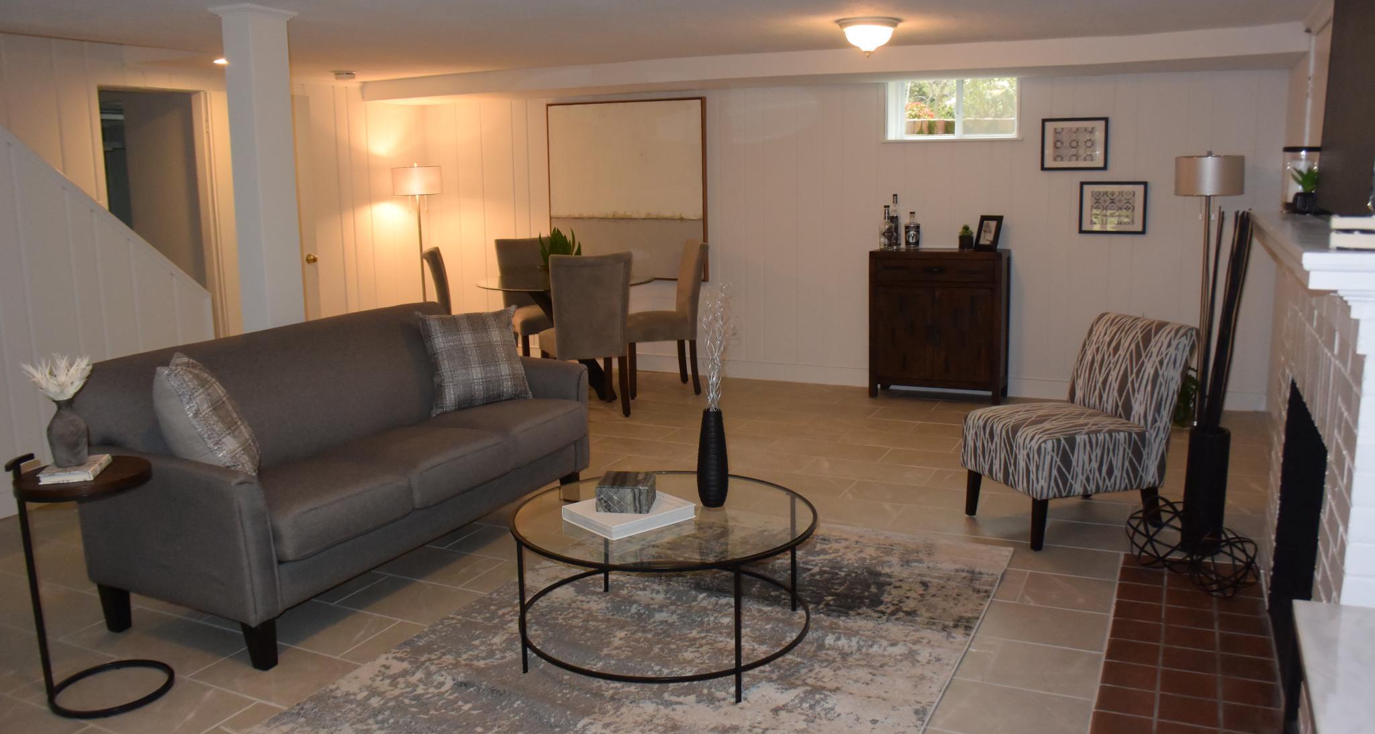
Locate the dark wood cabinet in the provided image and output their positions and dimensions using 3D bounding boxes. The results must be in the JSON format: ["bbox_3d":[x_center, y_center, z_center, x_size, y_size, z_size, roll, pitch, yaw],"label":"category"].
[{"bbox_3d":[1.603,-0.268,6.564,0.810,0.940,0.300,4,11,25],"label":"dark wood cabinet"}]

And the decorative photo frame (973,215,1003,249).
[{"bbox_3d":[1.942,-0.858,6.643,0.030,0.235,0.180,11,1,-43],"label":"decorative photo frame"}]

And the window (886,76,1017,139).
[{"bbox_3d":[1.754,-1.712,6.838,0.860,0.420,0.100,4,10,23],"label":"window"}]

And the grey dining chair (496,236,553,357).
[{"bbox_3d":[-1.052,-0.404,7.436,0.485,1.000,0.560,-5,11,-19],"label":"grey dining chair"}]

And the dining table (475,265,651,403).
[{"bbox_3d":[-0.789,-0.181,6.822,1.170,0.765,1.170,-1,10,0],"label":"dining table"}]

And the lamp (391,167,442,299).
[{"bbox_3d":[-1.986,-0.712,7.785,0.370,1.580,0.370,4,10,23],"label":"lamp"}]

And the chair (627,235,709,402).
[{"bbox_3d":[-0.183,-0.324,6.893,0.560,1.000,0.485,-4,10,-14],"label":"chair"}]

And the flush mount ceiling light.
[{"bbox_3d":[0.962,-1.745,5.489,0.347,0.180,0.347,4,10,23],"label":"flush mount ceiling light"}]

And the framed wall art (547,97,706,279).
[{"bbox_3d":[-0.455,-1.283,7.526,1.285,1.285,0.050,4,11,25],"label":"framed wall art"}]

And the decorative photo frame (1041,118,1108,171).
[{"bbox_3d":[2.454,-1.416,6.539,0.417,0.339,0.025,4,10,23],"label":"decorative photo frame"}]

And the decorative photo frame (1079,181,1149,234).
[{"bbox_3d":[2.685,-1.005,6.509,0.417,0.339,0.025,4,10,23],"label":"decorative photo frame"}]

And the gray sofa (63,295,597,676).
[{"bbox_3d":[-1.172,0.297,3.877,0.755,0.860,1.870,4,10,24],"label":"gray sofa"}]

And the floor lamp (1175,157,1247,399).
[{"bbox_3d":[2.949,-0.425,5.875,0.365,1.560,0.365,4,10,23],"label":"floor lamp"}]

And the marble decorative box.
[{"bbox_3d":[-0.182,0.380,3.132,0.155,0.077,0.178,1,10,7],"label":"marble decorative box"}]

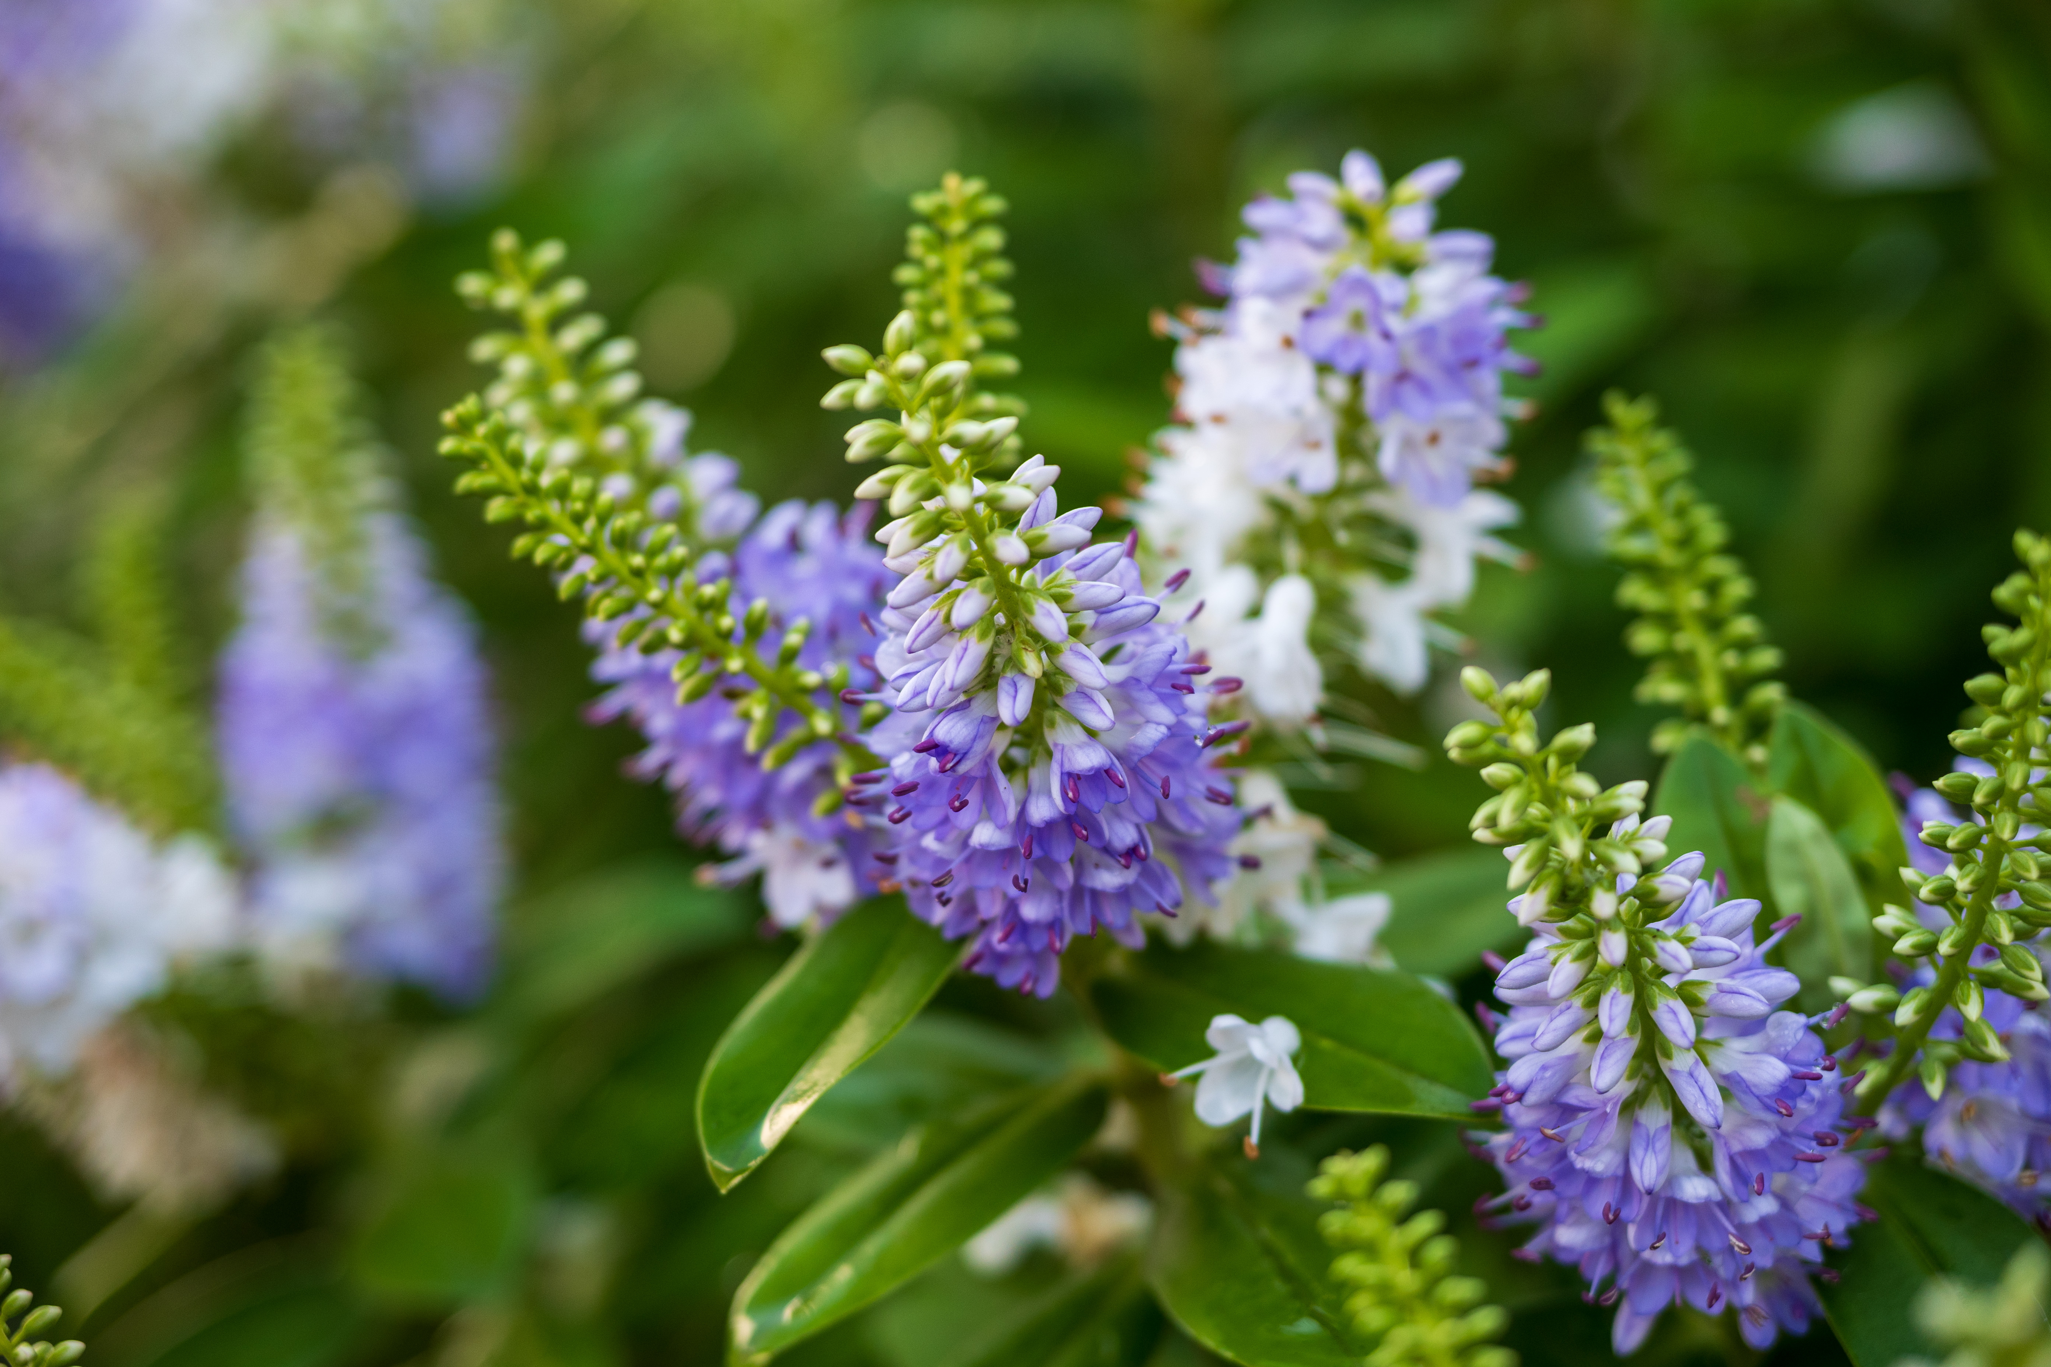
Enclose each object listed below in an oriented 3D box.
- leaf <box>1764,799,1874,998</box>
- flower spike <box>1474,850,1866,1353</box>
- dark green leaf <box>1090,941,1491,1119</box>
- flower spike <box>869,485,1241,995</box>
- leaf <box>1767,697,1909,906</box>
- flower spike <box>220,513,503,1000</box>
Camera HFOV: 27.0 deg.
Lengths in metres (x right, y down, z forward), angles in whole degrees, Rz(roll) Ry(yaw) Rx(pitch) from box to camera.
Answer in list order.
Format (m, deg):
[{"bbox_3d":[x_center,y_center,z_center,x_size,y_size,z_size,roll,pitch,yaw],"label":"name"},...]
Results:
[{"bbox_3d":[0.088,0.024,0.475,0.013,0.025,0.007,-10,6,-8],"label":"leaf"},{"bbox_3d":[0.067,0.044,0.445,0.036,0.048,0.036,-16,24,7],"label":"flower spike"},{"bbox_3d":[0.028,0.037,0.455,0.043,0.007,0.021,18,39,8],"label":"dark green leaf"},{"bbox_3d":[0.003,0.006,0.450,0.035,0.049,0.035,-15,24,7],"label":"flower spike"},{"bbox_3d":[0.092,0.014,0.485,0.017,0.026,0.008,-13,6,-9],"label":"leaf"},{"bbox_3d":[-0.093,0.010,0.600,0.036,0.066,0.036,-6,7,-1],"label":"flower spike"}]

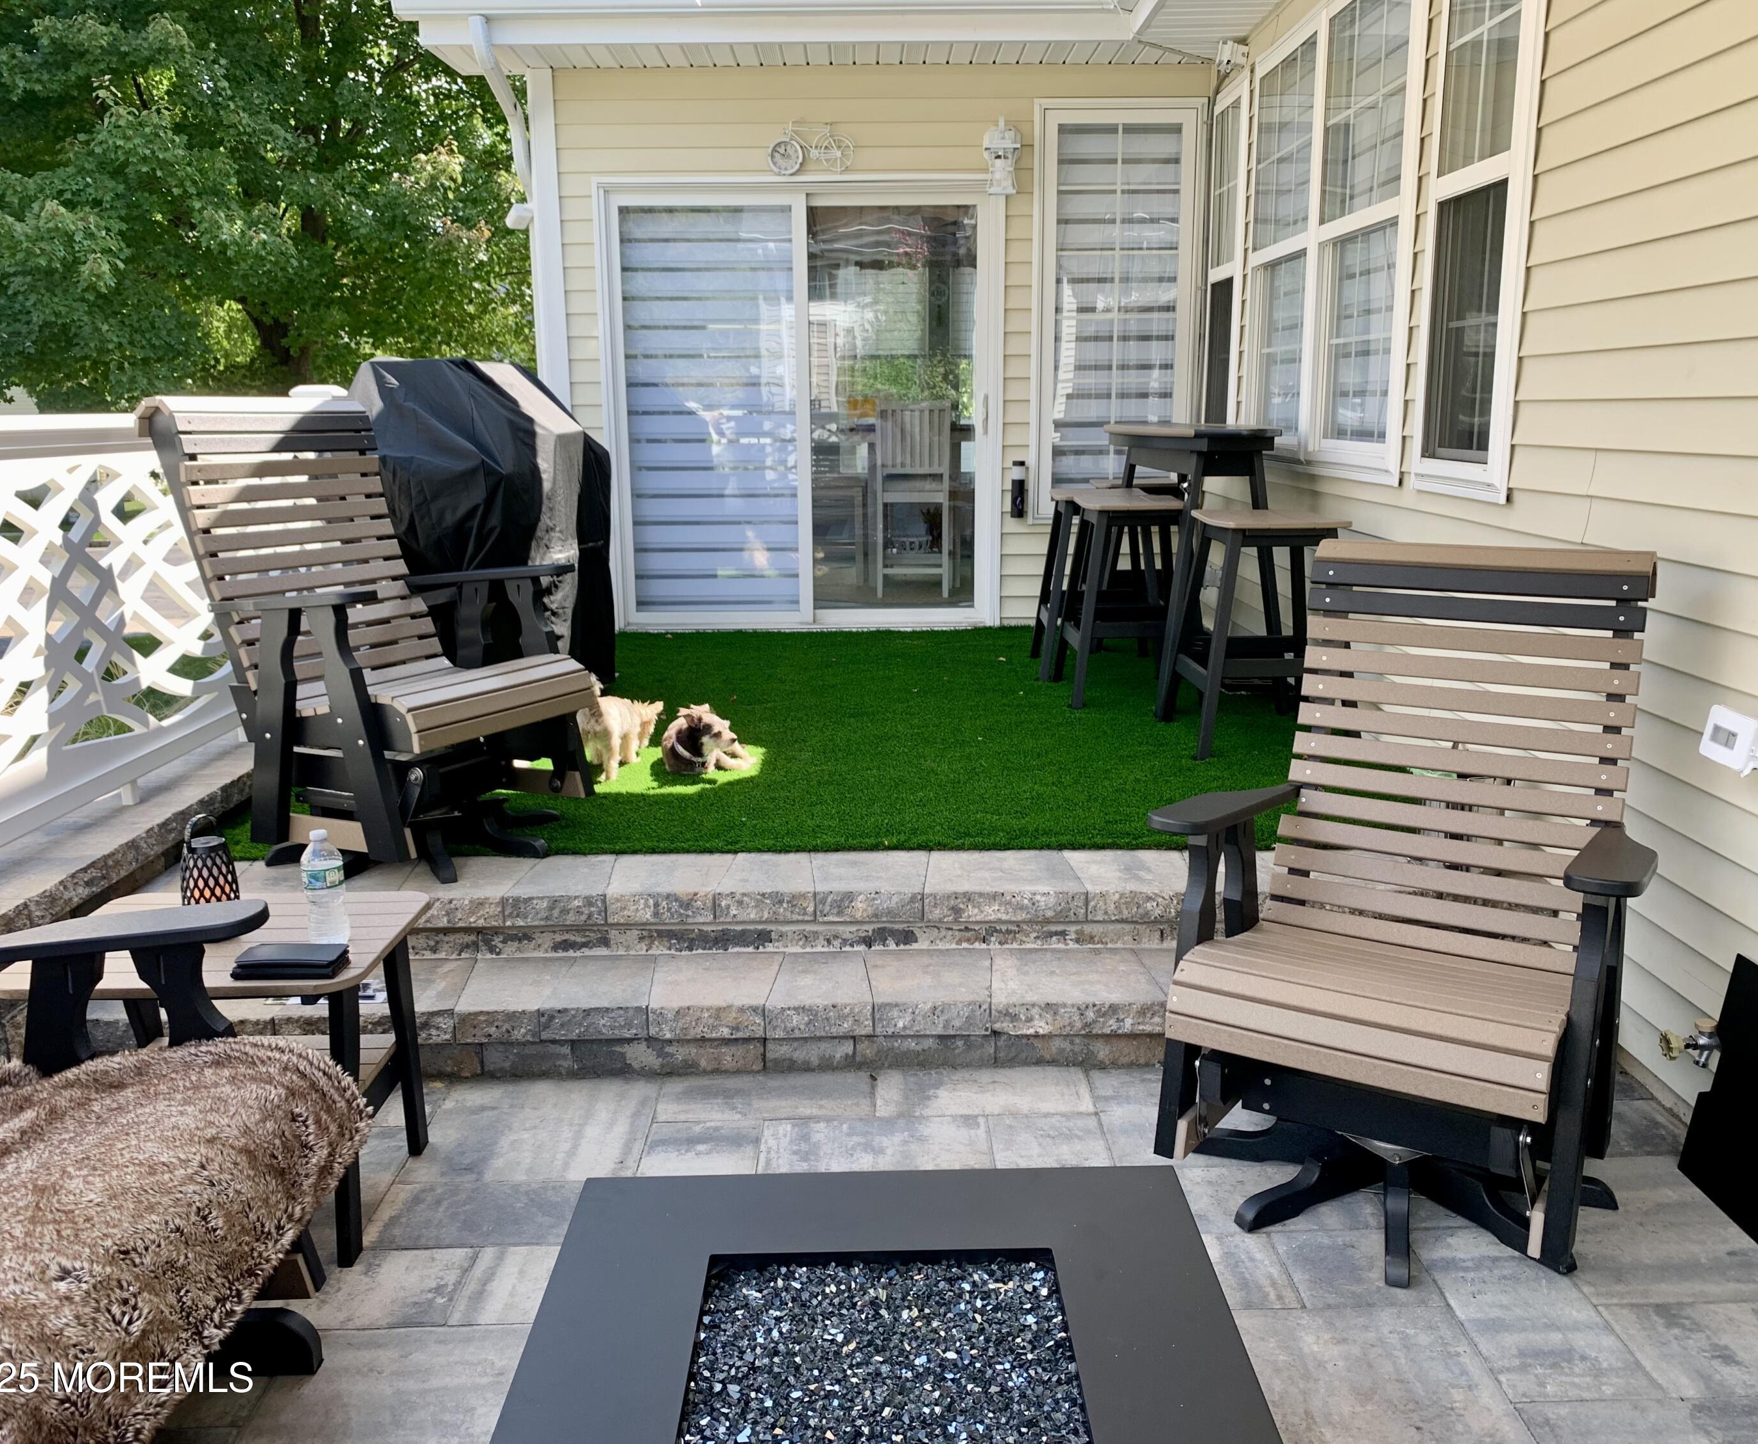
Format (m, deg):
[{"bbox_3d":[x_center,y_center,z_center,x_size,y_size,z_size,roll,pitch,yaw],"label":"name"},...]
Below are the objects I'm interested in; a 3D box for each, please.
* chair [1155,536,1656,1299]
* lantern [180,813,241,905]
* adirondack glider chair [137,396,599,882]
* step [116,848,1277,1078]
[{"bbox_3d":[0.946,0.259,2.559,0.759,1.063,0.860,7,14,31],"label":"chair"},{"bbox_3d":[-1.150,0.247,2.491,0.108,0.178,0.108,0,12,0],"label":"lantern"},{"bbox_3d":[-1.230,-0.253,3.600,0.860,1.063,0.759,6,14,29],"label":"adirondack glider chair"},{"bbox_3d":[-0.084,0.519,3.208,3.097,0.298,0.587,0,12,0],"label":"step"}]

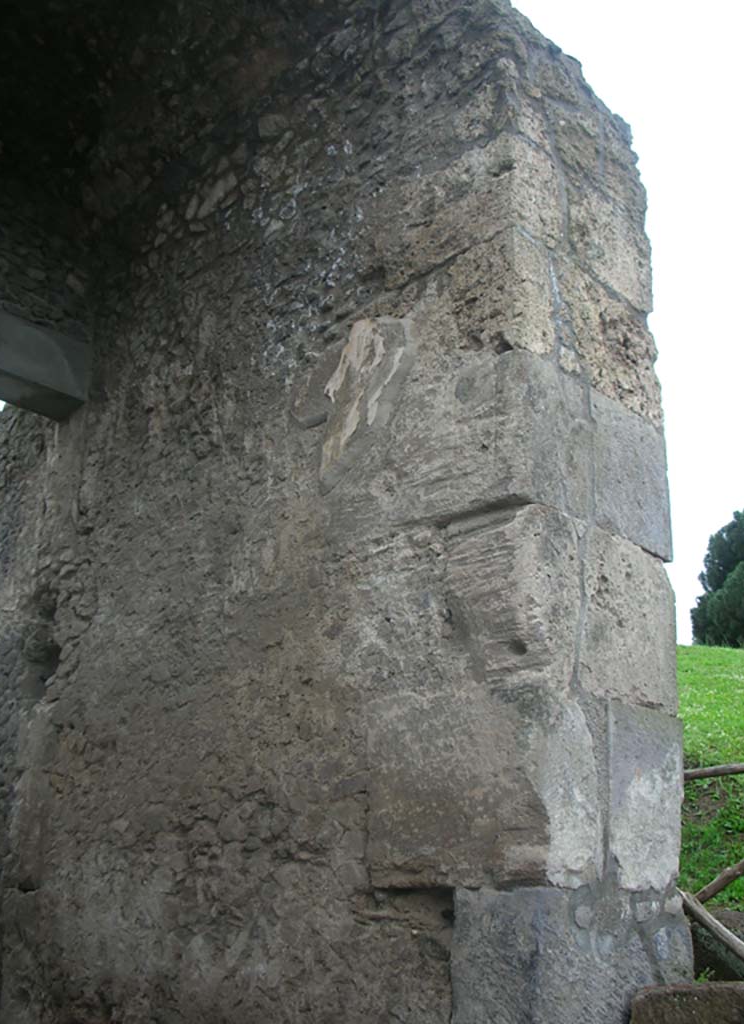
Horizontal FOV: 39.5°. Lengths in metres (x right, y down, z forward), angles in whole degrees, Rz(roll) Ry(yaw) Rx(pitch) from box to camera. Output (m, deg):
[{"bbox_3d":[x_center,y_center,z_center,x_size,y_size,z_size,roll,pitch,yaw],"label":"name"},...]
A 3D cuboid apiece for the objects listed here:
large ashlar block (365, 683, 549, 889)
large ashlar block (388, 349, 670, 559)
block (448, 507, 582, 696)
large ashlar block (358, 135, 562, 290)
[{"bbox_3d":[0.296,0.774,2.852,0.260,0.493,0.650,19,-26,-40],"label":"large ashlar block"},{"bbox_3d":[0.482,-0.104,3.297,0.666,0.496,0.588,19,-26,-40],"label":"large ashlar block"},{"bbox_3d":[0.405,0.277,2.906,0.240,0.487,0.339,19,-26,-40],"label":"block"},{"bbox_3d":[0.280,-0.907,3.510,0.248,0.364,0.717,19,-26,-40],"label":"large ashlar block"}]

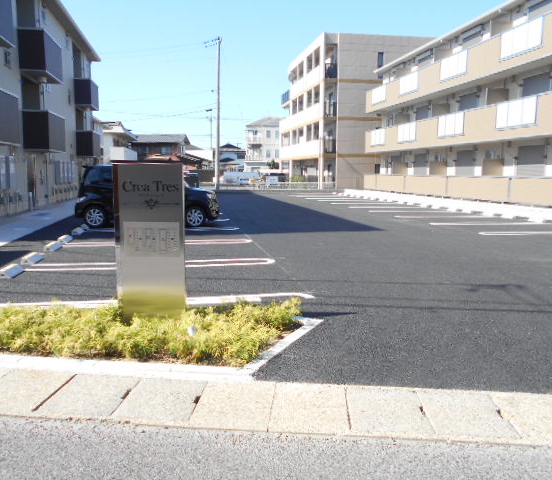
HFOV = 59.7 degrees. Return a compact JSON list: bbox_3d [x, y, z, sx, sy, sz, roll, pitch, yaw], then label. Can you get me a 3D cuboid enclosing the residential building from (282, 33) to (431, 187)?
[{"bbox_3d":[7.590,-11.223,46.916,11.700,12.065,16.500,-1,8,-11],"label":"residential building"}]

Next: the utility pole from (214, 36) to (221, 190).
[{"bbox_3d":[-4.666,-10.111,38.983,0.360,12.055,0.360,-1,8,-11],"label":"utility pole"}]

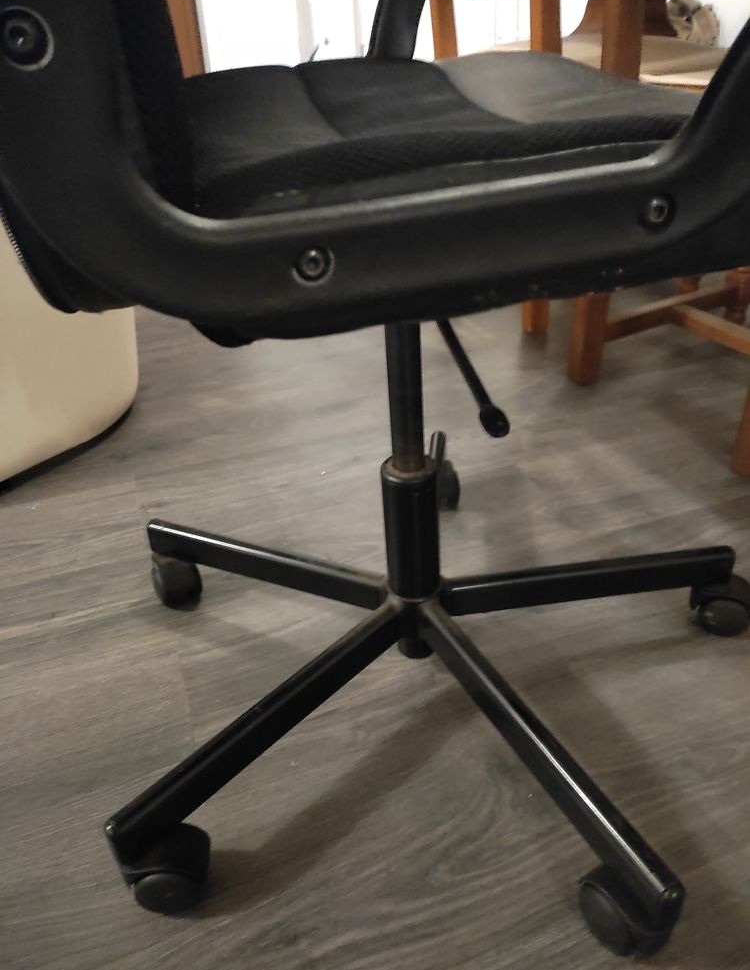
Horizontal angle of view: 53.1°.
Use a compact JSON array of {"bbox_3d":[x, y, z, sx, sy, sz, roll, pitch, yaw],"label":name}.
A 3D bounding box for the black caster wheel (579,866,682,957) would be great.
[{"bbox_3d":[0.174,0.294,0.525,0.047,0.060,0.062,-21,36,-25],"label":"black caster wheel"}]

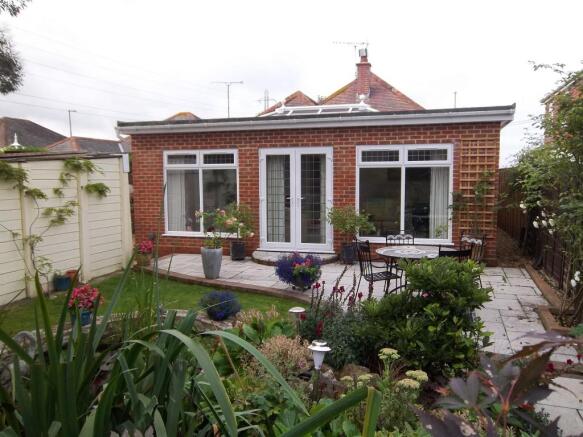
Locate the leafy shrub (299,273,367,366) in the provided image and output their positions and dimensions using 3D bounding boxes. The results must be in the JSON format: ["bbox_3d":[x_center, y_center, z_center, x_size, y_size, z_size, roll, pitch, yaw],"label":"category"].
[{"bbox_3d":[0.365,0.900,4.200,0.600,0.800,0.580,-1,5,0],"label":"leafy shrub"}]

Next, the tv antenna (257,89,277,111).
[{"bbox_3d":[-1.113,-5.300,21.000,0.880,1.000,0.350,-1,5,0],"label":"tv antenna"}]

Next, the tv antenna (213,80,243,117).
[{"bbox_3d":[-2.647,-4.942,19.500,1.250,1.550,0.350,-1,5,0],"label":"tv antenna"}]

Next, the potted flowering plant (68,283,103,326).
[{"bbox_3d":[-2.499,1.043,5.720,0.400,0.500,0.390,-3,6,-24],"label":"potted flowering plant"}]

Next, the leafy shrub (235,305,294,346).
[{"bbox_3d":[-0.263,1.054,4.600,0.580,0.420,0.520,-1,5,0],"label":"leafy shrub"}]

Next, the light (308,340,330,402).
[{"bbox_3d":[0.184,1.009,3.100,0.145,0.420,0.145,-1,5,0],"label":"light"}]

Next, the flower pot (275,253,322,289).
[{"bbox_3d":[0.104,0.792,7.020,0.690,0.540,0.640,-1,5,0],"label":"flower pot"}]

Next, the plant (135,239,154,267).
[{"bbox_3d":[-2.641,0.586,8.500,0.360,0.500,0.360,0,4,0],"label":"plant"}]

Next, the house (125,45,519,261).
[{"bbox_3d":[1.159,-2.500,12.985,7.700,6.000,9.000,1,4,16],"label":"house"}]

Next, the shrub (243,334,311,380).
[{"bbox_3d":[-0.108,1.027,3.650,0.510,0.360,0.460,0,4,0],"label":"shrub"}]

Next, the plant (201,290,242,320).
[{"bbox_3d":[-0.798,0.944,5.300,0.450,0.340,0.440,0,4,0],"label":"plant"}]

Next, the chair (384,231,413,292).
[{"bbox_3d":[1.349,0.589,5.680,0.420,0.880,0.500,0,4,3],"label":"chair"}]

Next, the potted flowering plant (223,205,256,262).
[{"bbox_3d":[-1.014,0.243,9.020,0.600,1.100,0.570,0,4,0],"label":"potted flowering plant"}]

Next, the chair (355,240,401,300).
[{"bbox_3d":[1.060,0.710,5.700,0.510,0.880,0.470,-2,6,-19],"label":"chair"}]

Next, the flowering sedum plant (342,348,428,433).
[{"bbox_3d":[0.562,1.031,2.850,0.500,0.480,0.450,0,4,0],"label":"flowering sedum plant"}]

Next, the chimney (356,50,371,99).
[{"bbox_3d":[2.695,-5.394,17.600,0.520,1.780,0.520,1,5,16],"label":"chimney"}]

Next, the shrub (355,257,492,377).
[{"bbox_3d":[1.026,0.728,3.720,1.040,0.860,0.900,0,4,0],"label":"shrub"}]

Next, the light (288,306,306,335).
[{"bbox_3d":[0.052,0.954,4.050,0.145,0.350,0.145,0,4,0],"label":"light"}]

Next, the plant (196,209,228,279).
[{"bbox_3d":[-1.297,0.415,7.740,0.530,1.130,0.500,-1,5,-10],"label":"plant"}]

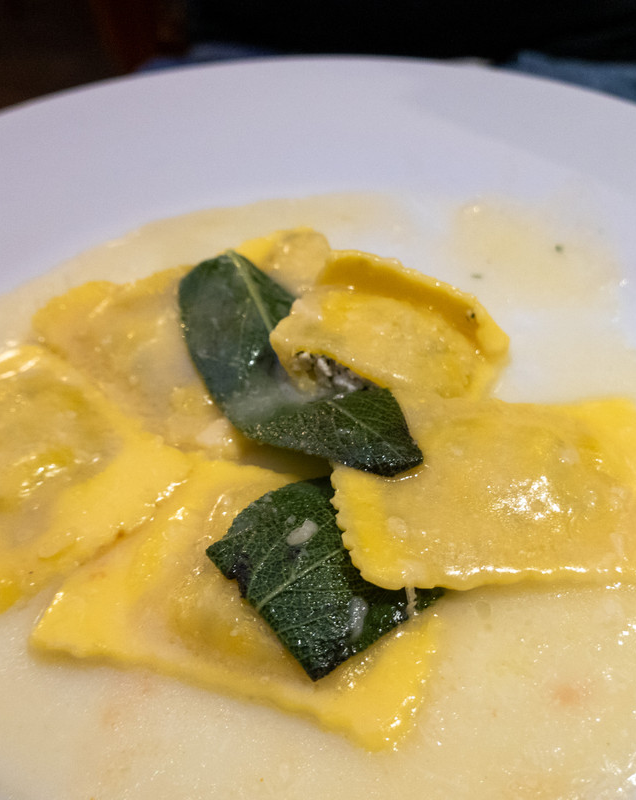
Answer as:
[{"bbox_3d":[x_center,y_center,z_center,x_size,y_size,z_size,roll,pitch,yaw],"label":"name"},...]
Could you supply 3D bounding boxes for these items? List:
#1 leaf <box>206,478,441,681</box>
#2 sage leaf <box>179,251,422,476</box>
[{"bbox_3d":[0.005,0.024,0.135,0.038,0.010,0.030,-30,51,-25],"label":"leaf"},{"bbox_3d":[-0.009,-0.009,0.167,0.031,0.012,0.082,-25,49,-21],"label":"sage leaf"}]

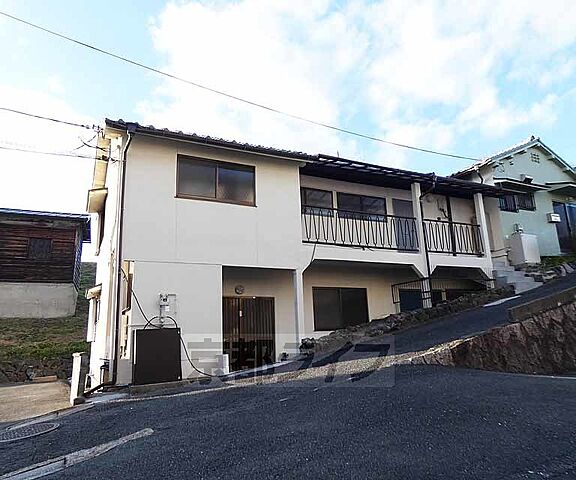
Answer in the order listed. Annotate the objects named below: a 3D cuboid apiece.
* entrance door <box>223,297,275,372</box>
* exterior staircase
[{"bbox_3d":[-1.090,2.279,8.741,1.660,1.803,0.120,3,-12,-22],"label":"entrance door"},{"bbox_3d":[7.680,1.295,12.753,1.550,1.240,1.450,4,-12,-27],"label":"exterior staircase"}]

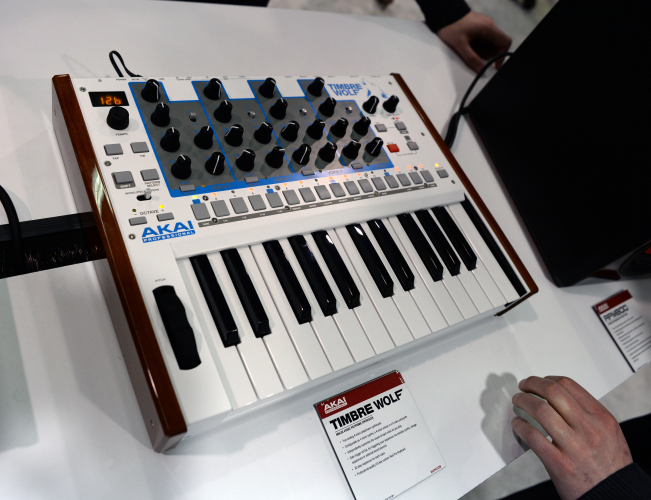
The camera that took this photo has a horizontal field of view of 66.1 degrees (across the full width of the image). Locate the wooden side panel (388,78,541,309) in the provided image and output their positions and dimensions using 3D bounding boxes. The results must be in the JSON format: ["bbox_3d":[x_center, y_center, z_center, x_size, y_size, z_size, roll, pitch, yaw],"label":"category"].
[{"bbox_3d":[0.156,-0.079,0.644,0.014,0.068,0.339,-13,65,-33],"label":"wooden side panel"}]

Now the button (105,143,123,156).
[{"bbox_3d":[-0.186,-0.088,0.440,0.014,0.003,0.011,-13,66,-32],"label":"button"}]

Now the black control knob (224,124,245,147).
[{"bbox_3d":[-0.092,-0.117,0.508,0.018,0.016,0.018,-13,66,-32],"label":"black control knob"}]

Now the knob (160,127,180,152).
[{"bbox_3d":[-0.146,-0.105,0.473,0.018,0.016,0.018,-13,66,-32],"label":"knob"}]

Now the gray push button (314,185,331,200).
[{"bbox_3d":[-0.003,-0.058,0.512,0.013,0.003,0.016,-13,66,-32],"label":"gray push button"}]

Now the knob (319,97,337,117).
[{"bbox_3d":[0.003,-0.165,0.574,0.018,0.016,0.018,-5,62,-29],"label":"knob"}]

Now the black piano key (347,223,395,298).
[{"bbox_3d":[0.046,0.007,0.495,0.014,0.011,0.084,-13,65,-33],"label":"black piano key"}]

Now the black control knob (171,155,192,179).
[{"bbox_3d":[-0.128,-0.076,0.451,0.018,0.017,0.018,13,55,-19],"label":"black control knob"}]

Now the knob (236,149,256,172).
[{"bbox_3d":[-0.078,-0.090,0.497,0.018,0.016,0.018,-13,66,-32],"label":"knob"}]

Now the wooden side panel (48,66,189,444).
[{"bbox_3d":[-0.189,0.000,0.434,0.015,0.068,0.343,-13,66,-32],"label":"wooden side panel"}]

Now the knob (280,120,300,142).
[{"bbox_3d":[-0.035,-0.124,0.517,0.018,0.016,0.018,-13,67,-32],"label":"knob"}]

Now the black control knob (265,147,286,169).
[{"bbox_3d":[-0.049,-0.094,0.502,0.018,0.016,0.018,-17,68,-33],"label":"black control knob"}]

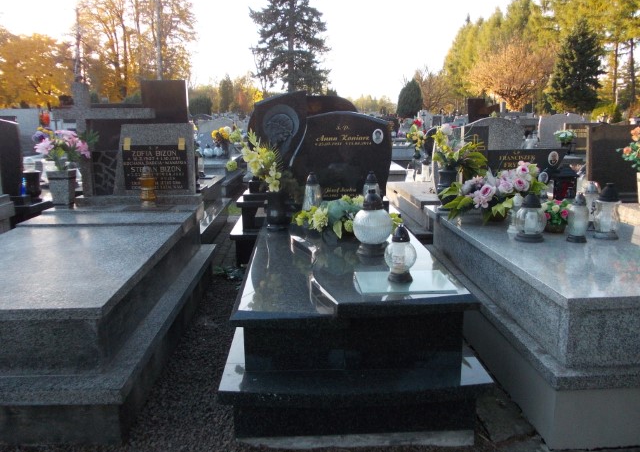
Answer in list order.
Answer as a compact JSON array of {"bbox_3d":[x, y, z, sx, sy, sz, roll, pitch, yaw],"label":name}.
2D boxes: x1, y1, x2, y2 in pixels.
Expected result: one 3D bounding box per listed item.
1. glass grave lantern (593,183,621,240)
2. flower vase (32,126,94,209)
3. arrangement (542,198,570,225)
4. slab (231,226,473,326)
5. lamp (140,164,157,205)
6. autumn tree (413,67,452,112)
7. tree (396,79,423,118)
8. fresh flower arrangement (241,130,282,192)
[{"bbox_3d":[1.499,-0.084,2.692,0.145,0.295,0.145,-1,13,-4],"label":"glass grave lantern"},{"bbox_3d":[-1.808,-0.421,3.664,0.420,0.530,0.340,-1,13,-2],"label":"flower vase"},{"bbox_3d":[1.325,-0.060,2.885,0.160,0.170,0.150,-1,13,-4],"label":"arrangement"},{"bbox_3d":[0.086,0.136,2.762,0.920,0.080,1.800,-1,13,-3],"label":"slab"},{"bbox_3d":[-1.372,-0.320,4.146,0.132,0.328,0.132,-1,12,-2],"label":"lamp"},{"bbox_3d":[10.657,-12.504,49.039,3.900,5.400,3.900,-1,13,-3],"label":"autumn tree"},{"bbox_3d":[6.441,-8.762,37.259,1.871,3.575,1.871,-1,12,-2],"label":"tree"},{"bbox_3d":[-0.368,-0.406,3.255,0.280,0.380,0.260,-1,13,-3],"label":"fresh flower arrangement"}]

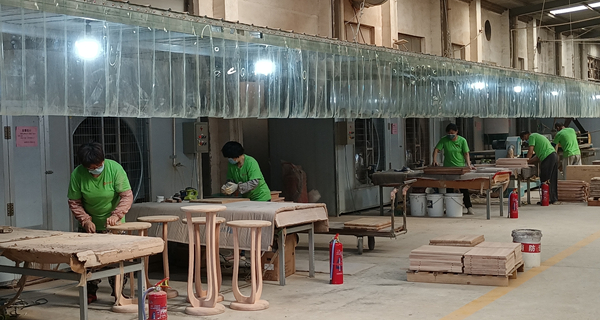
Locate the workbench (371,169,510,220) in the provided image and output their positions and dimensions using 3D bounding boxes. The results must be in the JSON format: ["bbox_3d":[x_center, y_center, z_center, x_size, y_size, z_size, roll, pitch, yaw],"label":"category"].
[{"bbox_3d":[2.383,0.599,15.089,2.140,0.735,1.000,-1,2,30],"label":"workbench"}]

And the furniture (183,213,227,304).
[{"bbox_3d":[-0.862,0.911,8.112,0.398,0.743,0.398,-2,1,0],"label":"furniture"}]

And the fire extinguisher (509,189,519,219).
[{"bbox_3d":[3.496,0.707,14.486,0.155,0.485,0.140,-2,2,-6],"label":"fire extinguisher"}]

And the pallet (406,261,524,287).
[{"bbox_3d":[1.672,1.110,8.822,0.985,0.107,0.910,-1,2,25],"label":"pallet"}]

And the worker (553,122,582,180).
[{"bbox_3d":[5.670,-0.002,18.612,0.550,1.580,0.600,-3,2,-43],"label":"worker"}]

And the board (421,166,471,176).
[{"bbox_3d":[2.512,0.181,14.963,0.680,0.100,0.410,-1,2,35],"label":"board"}]

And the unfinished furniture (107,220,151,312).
[{"bbox_3d":[-1.492,0.938,7.799,0.393,0.753,0.393,-2,1,0],"label":"unfinished furniture"}]

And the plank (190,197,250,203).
[{"bbox_3d":[-0.866,0.452,9.676,0.470,0.026,0.460,0,2,39],"label":"plank"}]

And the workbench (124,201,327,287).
[{"bbox_3d":[-1.005,0.885,9.490,2.417,0.745,1.057,-2,1,30],"label":"workbench"}]

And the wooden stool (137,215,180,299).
[{"bbox_3d":[-1.328,0.921,8.412,0.398,0.747,0.398,-2,1,0],"label":"wooden stool"}]

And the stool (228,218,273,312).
[{"bbox_3d":[-0.443,0.900,7.577,0.380,0.725,0.380,-2,2,0],"label":"stool"}]

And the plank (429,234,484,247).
[{"bbox_3d":[1.655,0.852,9.326,0.430,0.065,0.530,-1,2,28],"label":"plank"}]

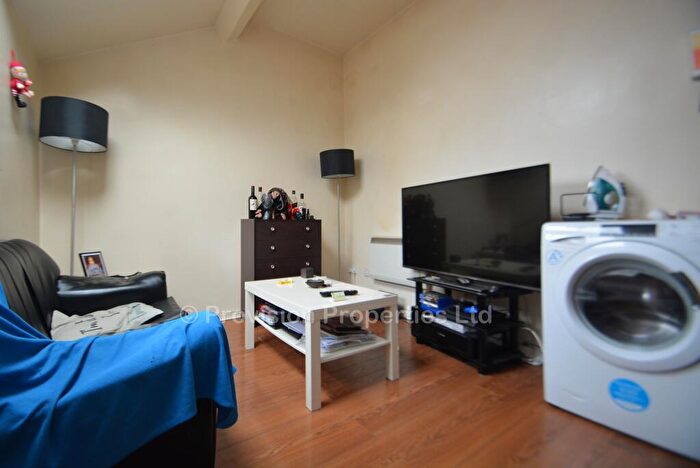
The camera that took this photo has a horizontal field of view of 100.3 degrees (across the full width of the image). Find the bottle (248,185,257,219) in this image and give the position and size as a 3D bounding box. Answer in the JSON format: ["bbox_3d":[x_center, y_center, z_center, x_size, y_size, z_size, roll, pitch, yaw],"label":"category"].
[{"bbox_3d":[-0.885,-0.285,2.653,0.076,0.310,0.076,0,-1,-20],"label":"bottle"}]

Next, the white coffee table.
[{"bbox_3d":[-0.219,0.567,1.806,0.550,0.450,0.900,1,-1,-37],"label":"white coffee table"}]

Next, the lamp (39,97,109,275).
[{"bbox_3d":[-1.815,-0.019,1.930,0.325,1.635,0.325,0,-1,-37],"label":"lamp"}]

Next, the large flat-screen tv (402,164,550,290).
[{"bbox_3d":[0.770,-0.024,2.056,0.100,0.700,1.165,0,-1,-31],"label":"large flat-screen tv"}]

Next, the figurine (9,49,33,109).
[{"bbox_3d":[-1.693,-0.794,1.507,0.085,0.280,0.100,0,-1,-22],"label":"figurine"}]

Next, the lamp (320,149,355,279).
[{"bbox_3d":[-0.123,-0.010,2.970,0.325,1.635,0.325,0,-1,0],"label":"lamp"}]

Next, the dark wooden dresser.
[{"bbox_3d":[-0.654,0.340,2.839,0.660,0.910,0.380,1,-1,-38],"label":"dark wooden dresser"}]

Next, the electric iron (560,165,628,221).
[{"bbox_3d":[1.226,-0.190,1.422,0.125,0.270,0.150,0,13,-43],"label":"electric iron"}]

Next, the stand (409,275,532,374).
[{"bbox_3d":[0.767,0.575,2.000,0.380,0.450,0.760,1,-1,-30],"label":"stand"}]

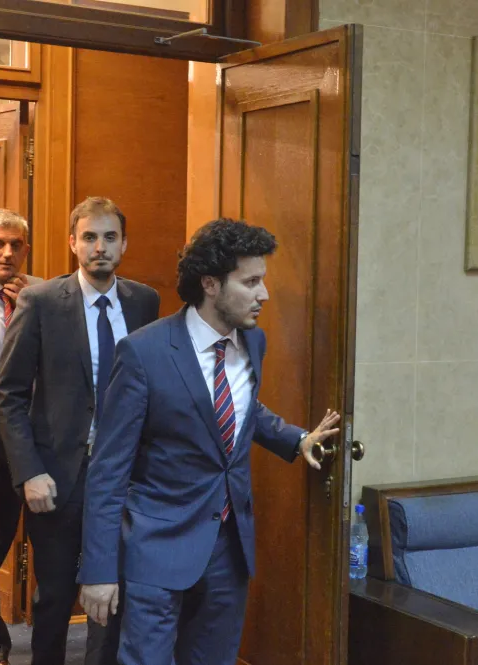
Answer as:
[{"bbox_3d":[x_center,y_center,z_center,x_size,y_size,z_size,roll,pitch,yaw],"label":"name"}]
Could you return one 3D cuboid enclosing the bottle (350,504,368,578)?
[{"bbox_3d":[0.397,0.688,4.580,0.063,0.238,0.063,2,3,7],"label":"bottle"}]

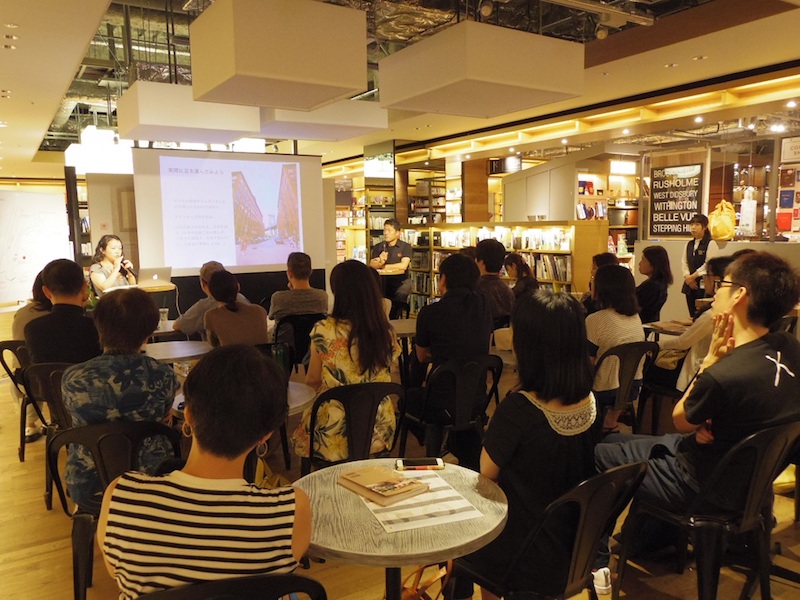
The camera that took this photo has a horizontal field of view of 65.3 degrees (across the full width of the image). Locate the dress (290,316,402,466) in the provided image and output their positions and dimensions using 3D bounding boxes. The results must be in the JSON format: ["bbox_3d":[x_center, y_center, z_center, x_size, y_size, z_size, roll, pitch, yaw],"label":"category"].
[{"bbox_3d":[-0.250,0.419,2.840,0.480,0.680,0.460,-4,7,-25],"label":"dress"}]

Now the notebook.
[{"bbox_3d":[-2.278,-0.232,5.698,0.290,0.200,0.320,6,9,45],"label":"notebook"}]

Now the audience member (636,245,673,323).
[{"bbox_3d":[1.970,0.219,5.200,0.720,1.300,0.460,3,8,32],"label":"audience member"}]

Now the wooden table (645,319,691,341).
[{"bbox_3d":[2.140,0.565,4.670,0.620,0.730,0.620,-1,7,0],"label":"wooden table"}]

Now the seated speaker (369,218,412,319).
[{"bbox_3d":[-0.090,-0.188,6.400,0.500,1.300,0.620,3,8,28],"label":"seated speaker"}]

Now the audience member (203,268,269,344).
[{"bbox_3d":[-1.054,0.402,4.106,0.440,1.200,0.780,-2,7,-12],"label":"audience member"}]

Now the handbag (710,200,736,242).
[{"bbox_3d":[3.260,-0.826,6.300,0.280,0.420,0.220,5,9,44],"label":"handbag"}]

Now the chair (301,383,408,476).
[{"bbox_3d":[-0.248,0.729,2.906,0.430,0.800,0.500,-3,7,-17],"label":"chair"}]

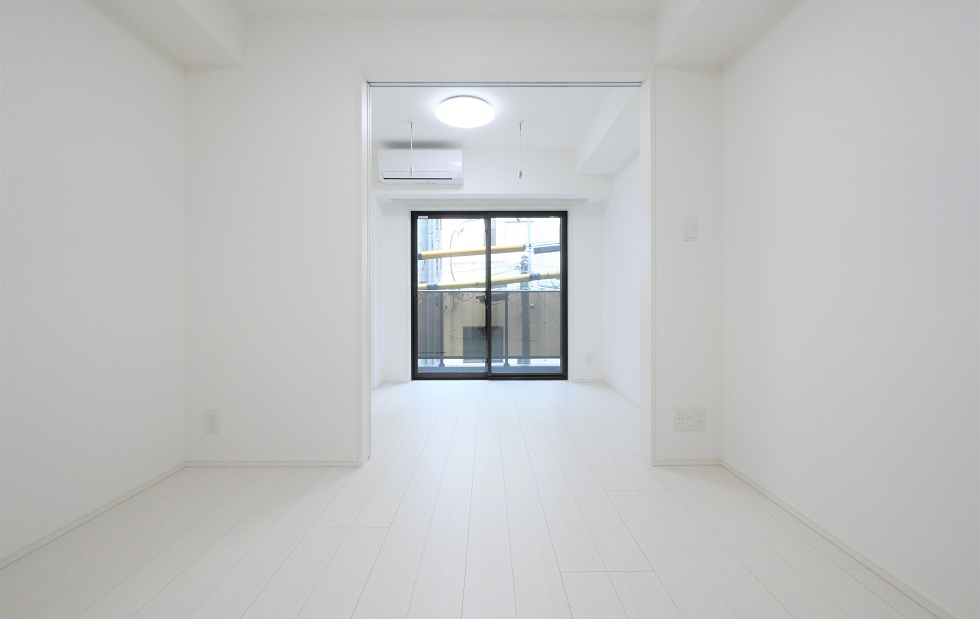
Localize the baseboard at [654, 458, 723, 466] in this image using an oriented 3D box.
[{"bbox_3d":[1.054,0.815,2.105,0.355,0.036,0.012,0,1,0],"label":"baseboard"}]

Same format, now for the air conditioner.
[{"bbox_3d":[-0.650,-1.340,3.780,0.790,0.287,0.235,0,1,0],"label":"air conditioner"}]

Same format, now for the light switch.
[{"bbox_3d":[1.066,-0.424,2.102,0.074,0.123,0.011,0,1,0],"label":"light switch"}]

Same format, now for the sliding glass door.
[{"bbox_3d":[0.000,-0.150,4.380,1.720,1.860,0.090,0,1,0],"label":"sliding glass door"}]

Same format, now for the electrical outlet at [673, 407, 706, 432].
[{"bbox_3d":[1.063,0.584,2.102,0.167,0.125,0.011,0,1,0],"label":"electrical outlet"}]

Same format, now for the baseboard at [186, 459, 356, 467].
[{"bbox_3d":[-1.152,0.816,2.095,0.917,0.037,0.012,0,1,0],"label":"baseboard"}]

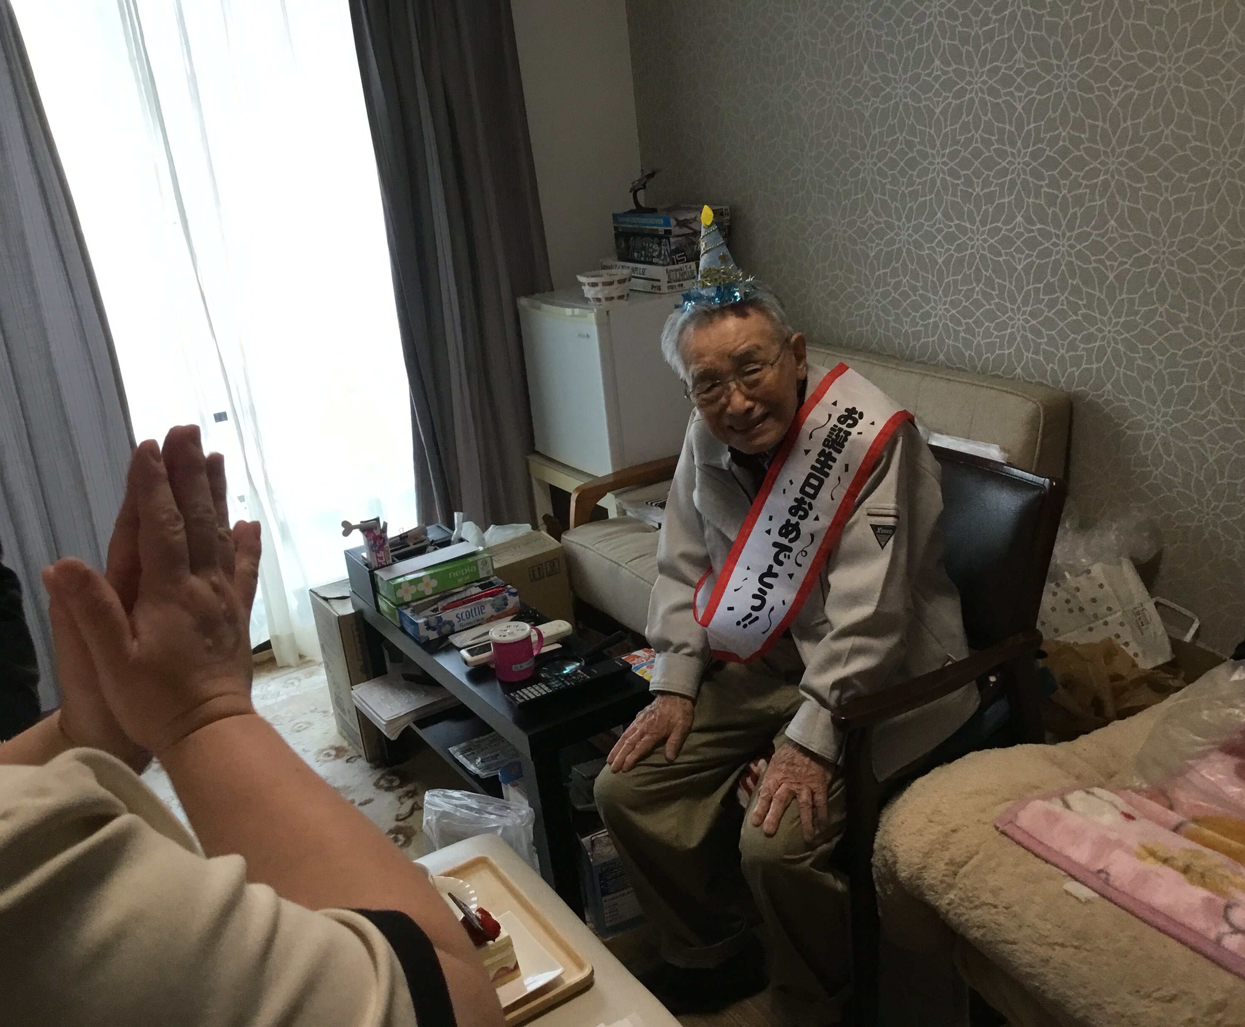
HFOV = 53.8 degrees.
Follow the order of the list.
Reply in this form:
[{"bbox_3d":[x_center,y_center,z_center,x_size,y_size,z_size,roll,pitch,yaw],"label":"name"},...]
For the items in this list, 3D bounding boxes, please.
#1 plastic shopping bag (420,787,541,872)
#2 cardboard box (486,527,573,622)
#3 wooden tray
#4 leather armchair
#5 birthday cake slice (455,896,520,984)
[{"bbox_3d":[-0.263,0.685,2.225,0.210,0.310,0.130,-1,20,14],"label":"plastic shopping bag"},{"bbox_3d":[-0.287,0.294,3.199,0.270,0.415,0.160,-15,21,-25],"label":"cardboard box"},{"bbox_3d":[-0.196,0.511,1.431,0.220,0.022,0.282,-17,22,-28],"label":"wooden tray"},{"bbox_3d":[0.432,0.343,2.181,0.550,0.845,0.560,-15,21,-25],"label":"leather armchair"},{"bbox_3d":[-0.166,0.490,1.368,0.075,0.070,0.056,-17,22,-28],"label":"birthday cake slice"}]

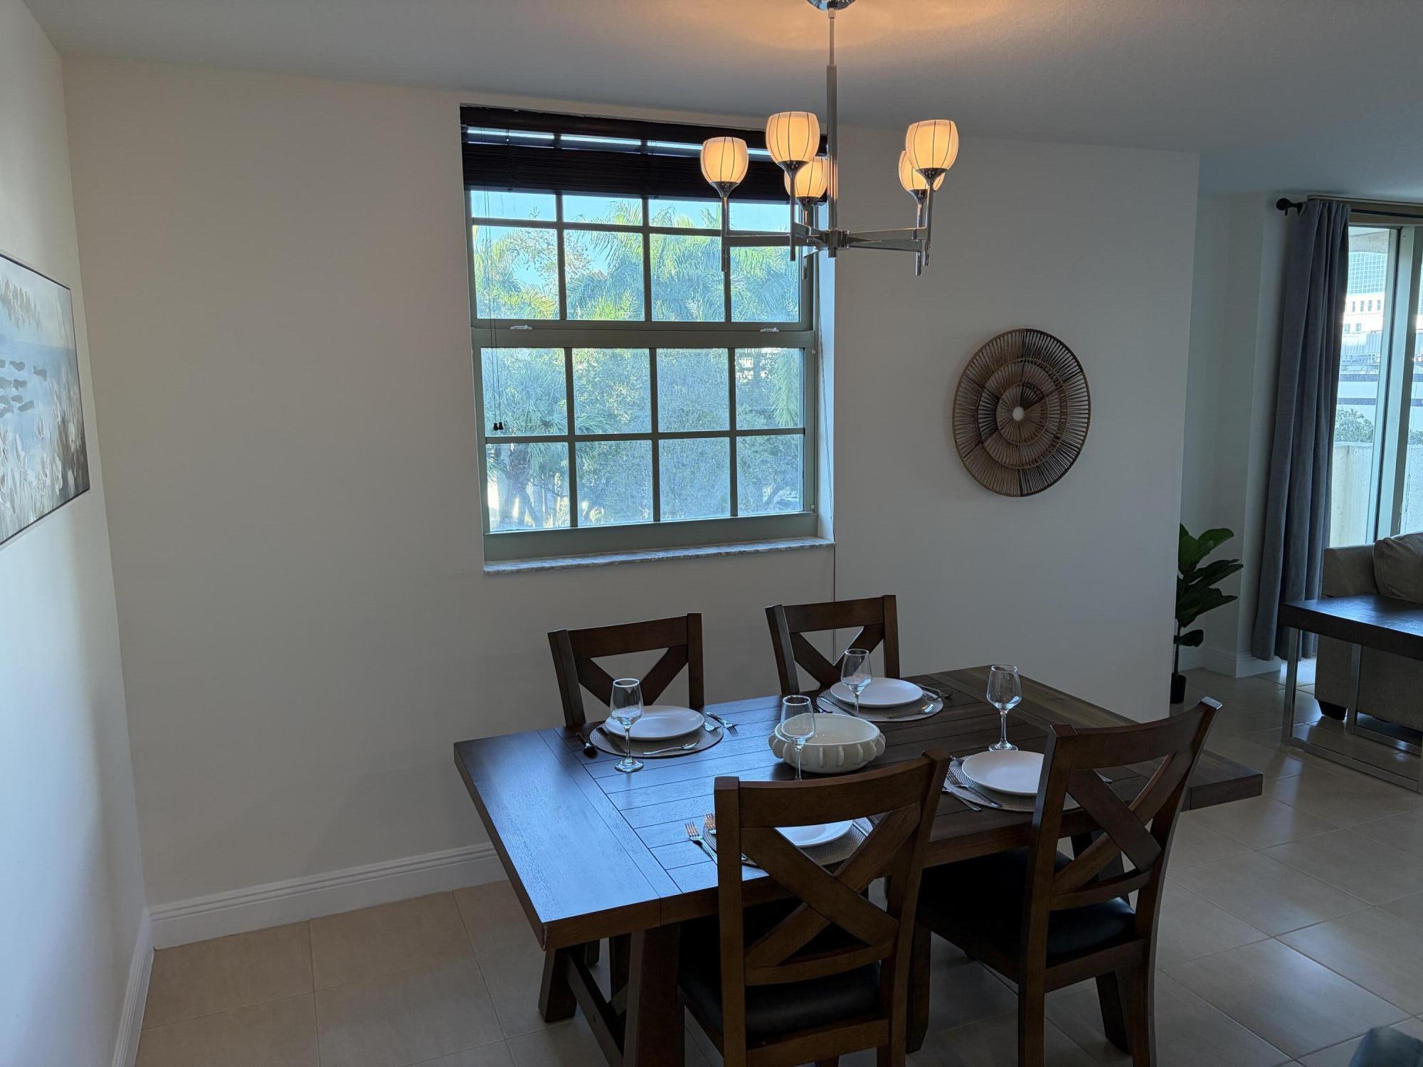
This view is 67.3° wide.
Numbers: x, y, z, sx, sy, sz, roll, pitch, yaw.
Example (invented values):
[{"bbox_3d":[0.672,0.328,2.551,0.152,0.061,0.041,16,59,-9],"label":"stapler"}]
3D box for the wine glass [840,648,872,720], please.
[{"bbox_3d":[0.411,0.445,3.025,0.088,0.222,0.088,-1,8,0],"label":"wine glass"}]

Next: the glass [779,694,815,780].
[{"bbox_3d":[0.208,0.511,2.593,0.088,0.222,0.088,-1,8,0],"label":"glass"}]

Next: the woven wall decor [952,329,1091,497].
[{"bbox_3d":[1.294,-0.492,4.395,0.690,0.690,0.035,-4,9,-22],"label":"woven wall decor"}]

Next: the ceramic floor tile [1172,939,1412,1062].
[{"bbox_3d":[1.630,1.309,3.042,0.457,0.010,0.457,-4,9,-22],"label":"ceramic floor tile"}]

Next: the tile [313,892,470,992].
[{"bbox_3d":[-1.029,1.300,3.426,0.457,0.010,0.457,-4,9,-22],"label":"tile"}]

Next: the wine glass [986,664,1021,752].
[{"bbox_3d":[0.775,0.467,2.834,0.088,0.222,0.088,-1,8,0],"label":"wine glass"}]

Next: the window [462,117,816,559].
[{"bbox_3d":[-0.217,-0.680,3.915,1.360,1.500,0.110,-4,9,-22],"label":"window"}]

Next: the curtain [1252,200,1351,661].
[{"bbox_3d":[3.266,-0.529,5.934,0.400,2.540,0.130,-4,9,-22],"label":"curtain"}]

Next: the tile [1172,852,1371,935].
[{"bbox_3d":[1.885,1.219,3.628,0.457,0.010,0.457,-4,9,-22],"label":"tile"}]

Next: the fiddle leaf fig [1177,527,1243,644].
[{"bbox_3d":[2.493,0.415,5.685,0.500,0.970,0.470,-4,9,-22],"label":"fiddle leaf fig"}]

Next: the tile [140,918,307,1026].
[{"bbox_3d":[-1.454,1.333,3.248,0.457,0.010,0.457,-4,9,-22],"label":"tile"}]

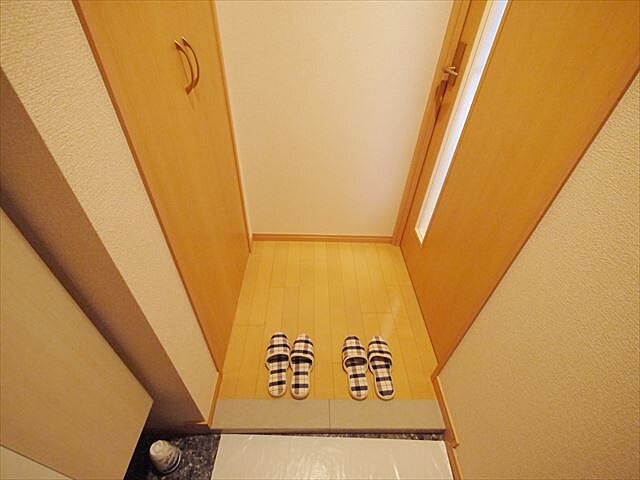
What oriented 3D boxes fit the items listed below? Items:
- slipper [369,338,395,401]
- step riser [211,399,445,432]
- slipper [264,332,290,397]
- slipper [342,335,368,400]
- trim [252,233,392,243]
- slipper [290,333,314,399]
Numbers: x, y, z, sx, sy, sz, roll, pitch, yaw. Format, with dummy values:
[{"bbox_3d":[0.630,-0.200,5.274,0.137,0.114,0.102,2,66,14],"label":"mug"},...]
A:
[{"bbox_3d":[0.251,0.509,1.211,0.102,0.065,0.257,0,41,-3],"label":"slipper"},{"bbox_3d":[0.032,0.661,1.107,0.842,0.045,0.100,1,41,-2],"label":"step riser"},{"bbox_3d":[-0.169,0.491,1.207,0.102,0.065,0.258,1,41,-3],"label":"slipper"},{"bbox_3d":[0.148,0.508,1.207,0.102,0.065,0.256,1,41,-3],"label":"slipper"},{"bbox_3d":[0.017,-0.007,1.799,0.853,0.057,0.012,1,41,-2],"label":"trim"},{"bbox_3d":[-0.072,0.498,1.205,0.102,0.065,0.264,2,41,-1],"label":"slipper"}]

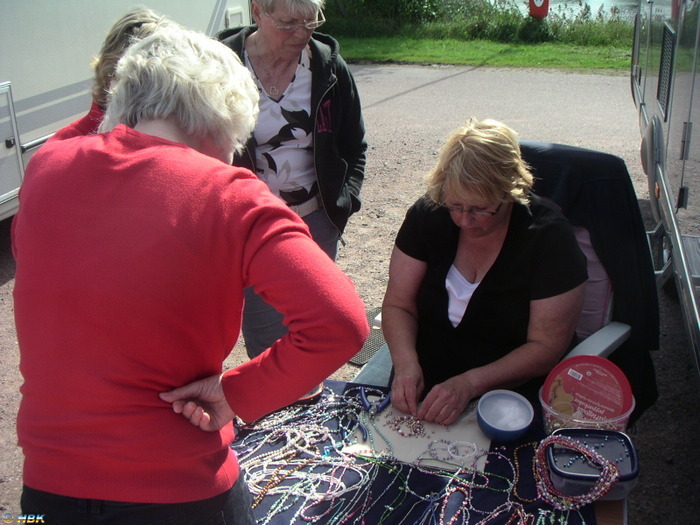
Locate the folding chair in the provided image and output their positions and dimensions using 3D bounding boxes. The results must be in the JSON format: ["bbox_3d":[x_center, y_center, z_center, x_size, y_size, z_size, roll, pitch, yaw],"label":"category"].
[{"bbox_3d":[0.427,0.316,2.073,0.600,1.100,0.740,12,27,29],"label":"folding chair"}]

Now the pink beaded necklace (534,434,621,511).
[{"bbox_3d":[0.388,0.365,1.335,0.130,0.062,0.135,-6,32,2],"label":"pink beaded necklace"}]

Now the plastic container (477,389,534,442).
[{"bbox_3d":[0.318,0.328,1.576,0.117,0.064,0.117,-1,30,0],"label":"plastic container"}]

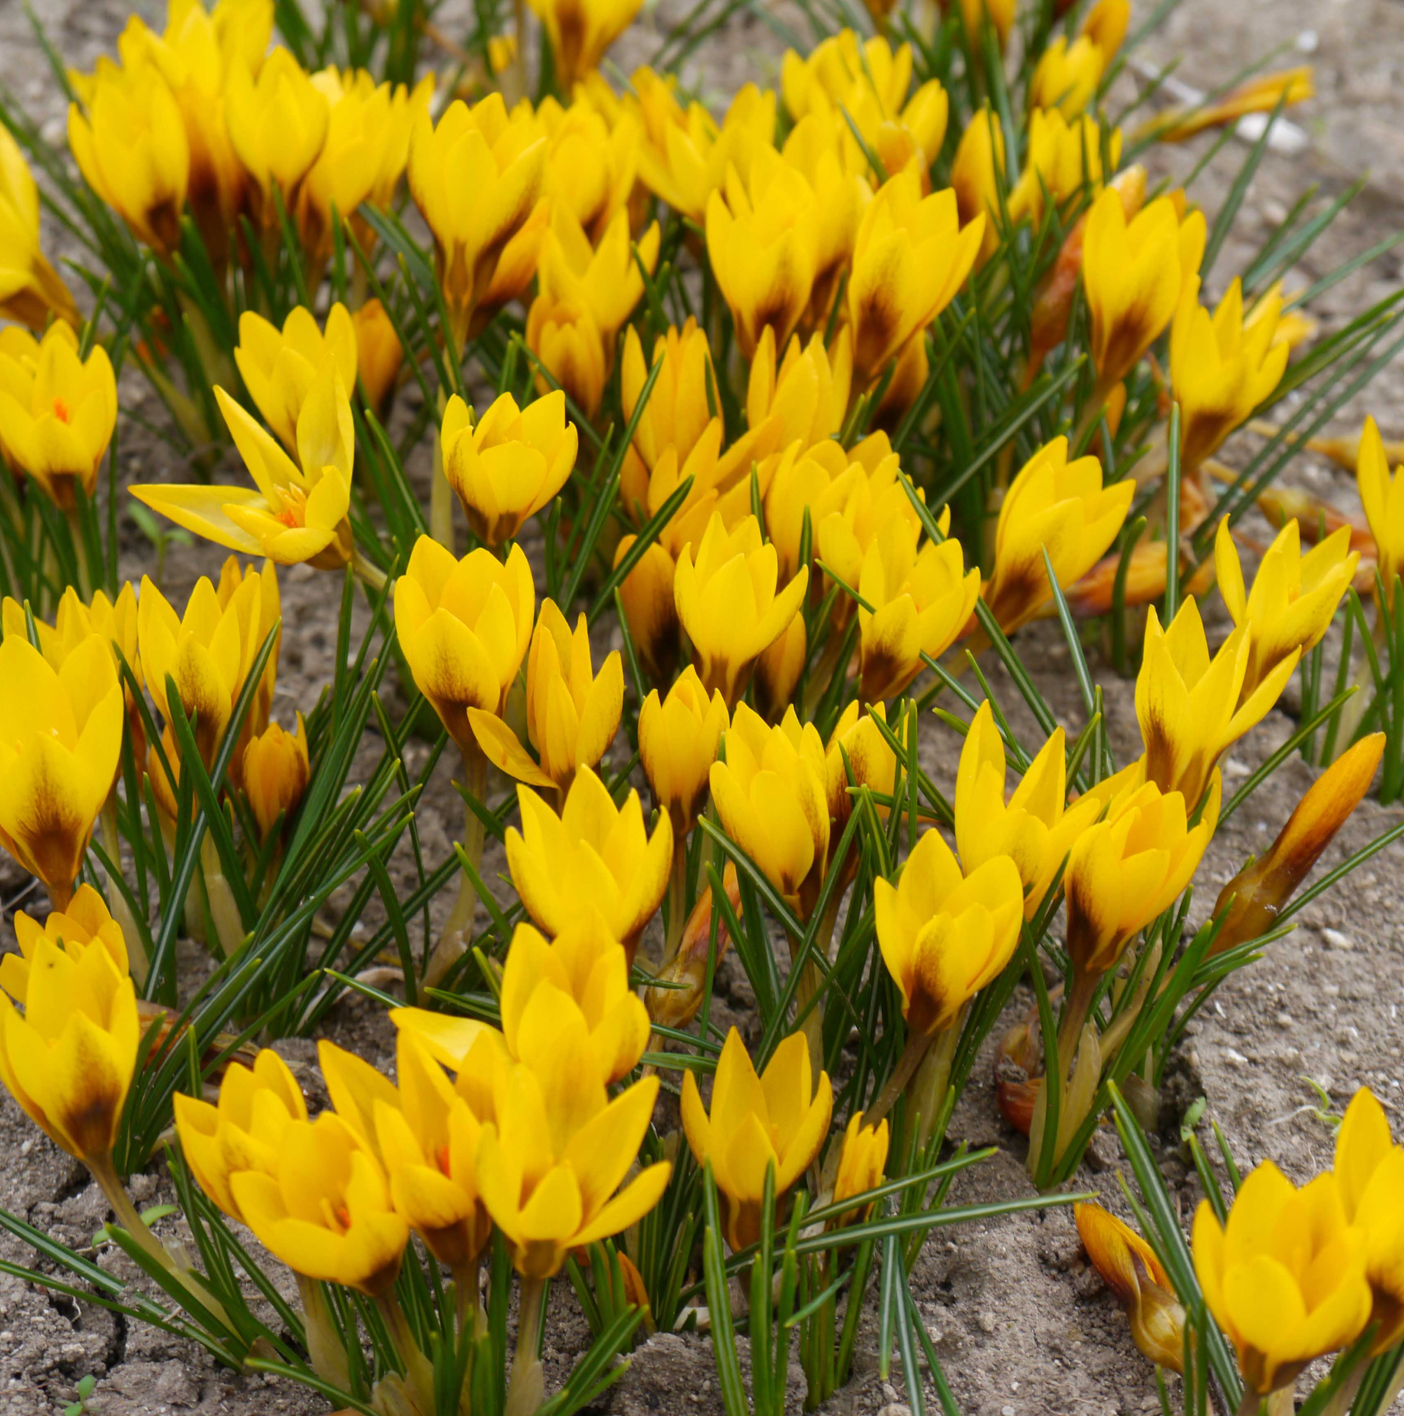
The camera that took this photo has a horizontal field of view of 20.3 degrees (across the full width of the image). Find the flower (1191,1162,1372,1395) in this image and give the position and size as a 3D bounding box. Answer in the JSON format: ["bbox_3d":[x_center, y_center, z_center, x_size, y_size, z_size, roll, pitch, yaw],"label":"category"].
[{"bbox_3d":[0.091,0.093,0.618,0.029,0.036,0.029,3,32,-2],"label":"flower"}]

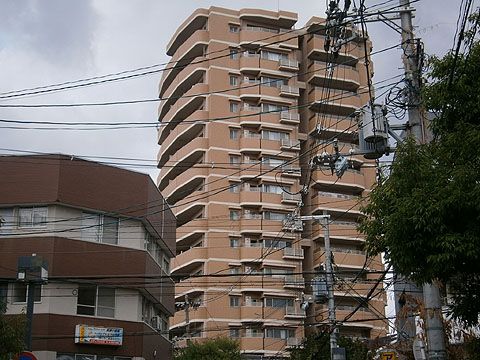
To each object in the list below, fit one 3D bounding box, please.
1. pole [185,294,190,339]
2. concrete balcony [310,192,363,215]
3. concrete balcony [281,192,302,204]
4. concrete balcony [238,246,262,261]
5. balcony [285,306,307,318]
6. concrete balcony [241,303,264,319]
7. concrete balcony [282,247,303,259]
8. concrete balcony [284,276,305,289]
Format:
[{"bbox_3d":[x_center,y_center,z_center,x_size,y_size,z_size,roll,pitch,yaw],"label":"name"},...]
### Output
[{"bbox_3d":[-4.232,14.507,65.533,0.380,10.819,0.380,0,-16,0],"label":"pole"},{"bbox_3d":[10.475,2.688,86.267,5.664,1.962,1.740,6,-19,-17],"label":"concrete balcony"},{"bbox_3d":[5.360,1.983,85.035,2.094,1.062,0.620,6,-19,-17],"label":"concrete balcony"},{"bbox_3d":[1.229,7.530,82.992,2.178,1.534,1.386,4,-16,-15],"label":"concrete balcony"},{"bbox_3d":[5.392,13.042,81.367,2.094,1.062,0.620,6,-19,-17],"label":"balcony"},{"bbox_3d":[0.983,12.865,80.492,2.242,1.888,1.268,6,-19,-17],"label":"concrete balcony"},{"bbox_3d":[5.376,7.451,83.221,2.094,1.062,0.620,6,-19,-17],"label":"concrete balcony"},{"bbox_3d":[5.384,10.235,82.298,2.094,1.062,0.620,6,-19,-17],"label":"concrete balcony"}]

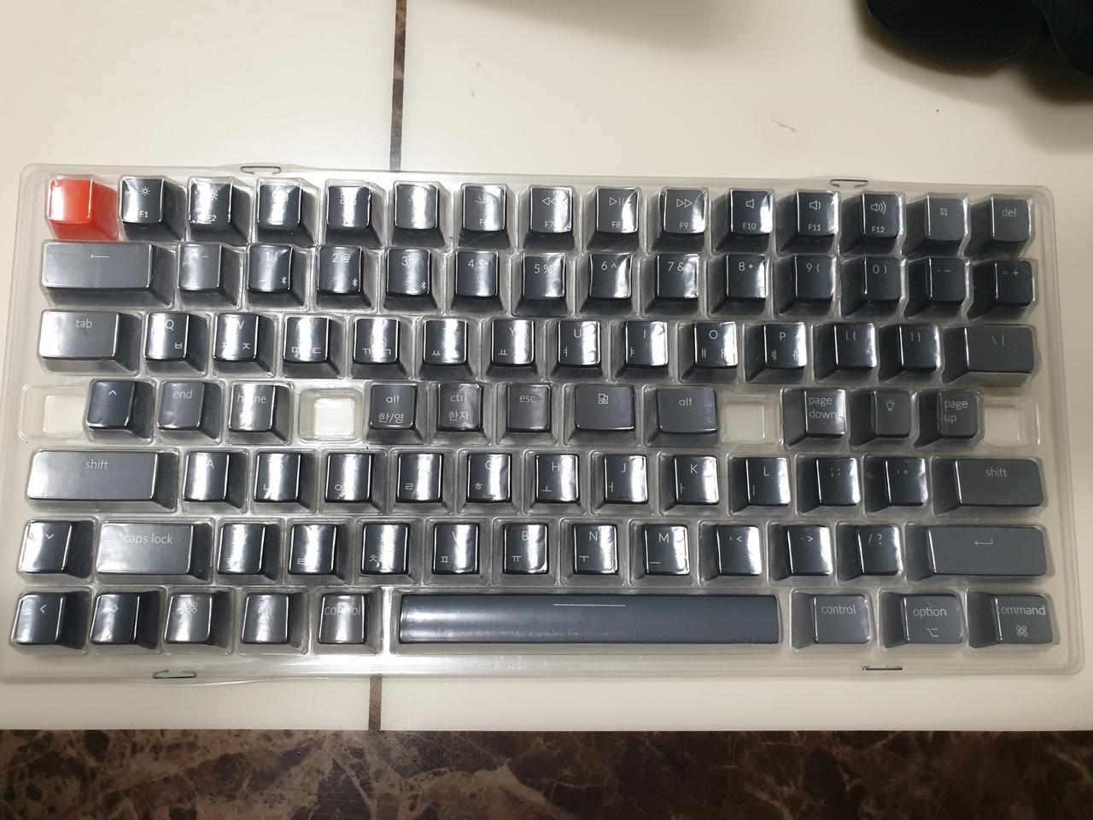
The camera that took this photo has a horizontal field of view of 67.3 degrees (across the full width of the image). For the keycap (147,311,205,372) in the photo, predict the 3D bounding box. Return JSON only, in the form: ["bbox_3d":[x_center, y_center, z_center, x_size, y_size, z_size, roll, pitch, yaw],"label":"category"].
[{"bbox_3d":[-0.117,-0.021,0.256,0.018,0.009,0.018,1,82,-3],"label":"keycap"}]

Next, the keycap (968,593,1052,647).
[{"bbox_3d":[0.147,0.066,0.257,0.023,0.009,0.018,1,81,-3],"label":"keycap"}]

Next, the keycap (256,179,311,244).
[{"bbox_3d":[-0.083,-0.062,0.260,0.018,0.011,0.018,1,82,-3],"label":"keycap"}]

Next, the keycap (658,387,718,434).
[{"bbox_3d":[0.043,0.002,0.258,0.023,0.009,0.018,1,83,-3],"label":"keycap"}]

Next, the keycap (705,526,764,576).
[{"bbox_3d":[0.059,0.045,0.255,0.018,0.010,0.018,0,81,-3],"label":"keycap"}]

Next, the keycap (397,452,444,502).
[{"bbox_3d":[-0.039,0.022,0.254,0.018,0.009,0.018,1,82,-3],"label":"keycap"}]

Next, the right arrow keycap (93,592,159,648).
[{"bbox_3d":[-0.126,0.062,0.242,0.018,0.009,0.018,1,82,-3],"label":"right arrow keycap"}]

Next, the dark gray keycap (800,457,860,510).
[{"bbox_3d":[0.091,0.024,0.261,0.018,0.009,0.018,1,82,-3],"label":"dark gray keycap"}]

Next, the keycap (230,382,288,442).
[{"bbox_3d":[-0.089,0.000,0.252,0.018,0.009,0.018,1,83,-3],"label":"keycap"}]

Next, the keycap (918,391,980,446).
[{"bbox_3d":[0.130,0.003,0.264,0.018,0.011,0.018,1,82,-3],"label":"keycap"}]

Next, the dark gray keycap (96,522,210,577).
[{"bbox_3d":[-0.119,0.042,0.245,0.032,0.009,0.018,1,82,-3],"label":"dark gray keycap"}]

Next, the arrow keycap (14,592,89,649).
[{"bbox_3d":[-0.148,0.062,0.243,0.018,0.010,0.018,1,82,-3],"label":"arrow keycap"}]

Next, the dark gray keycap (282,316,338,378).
[{"bbox_3d":[-0.074,-0.020,0.259,0.018,0.010,0.018,1,82,-3],"label":"dark gray keycap"}]

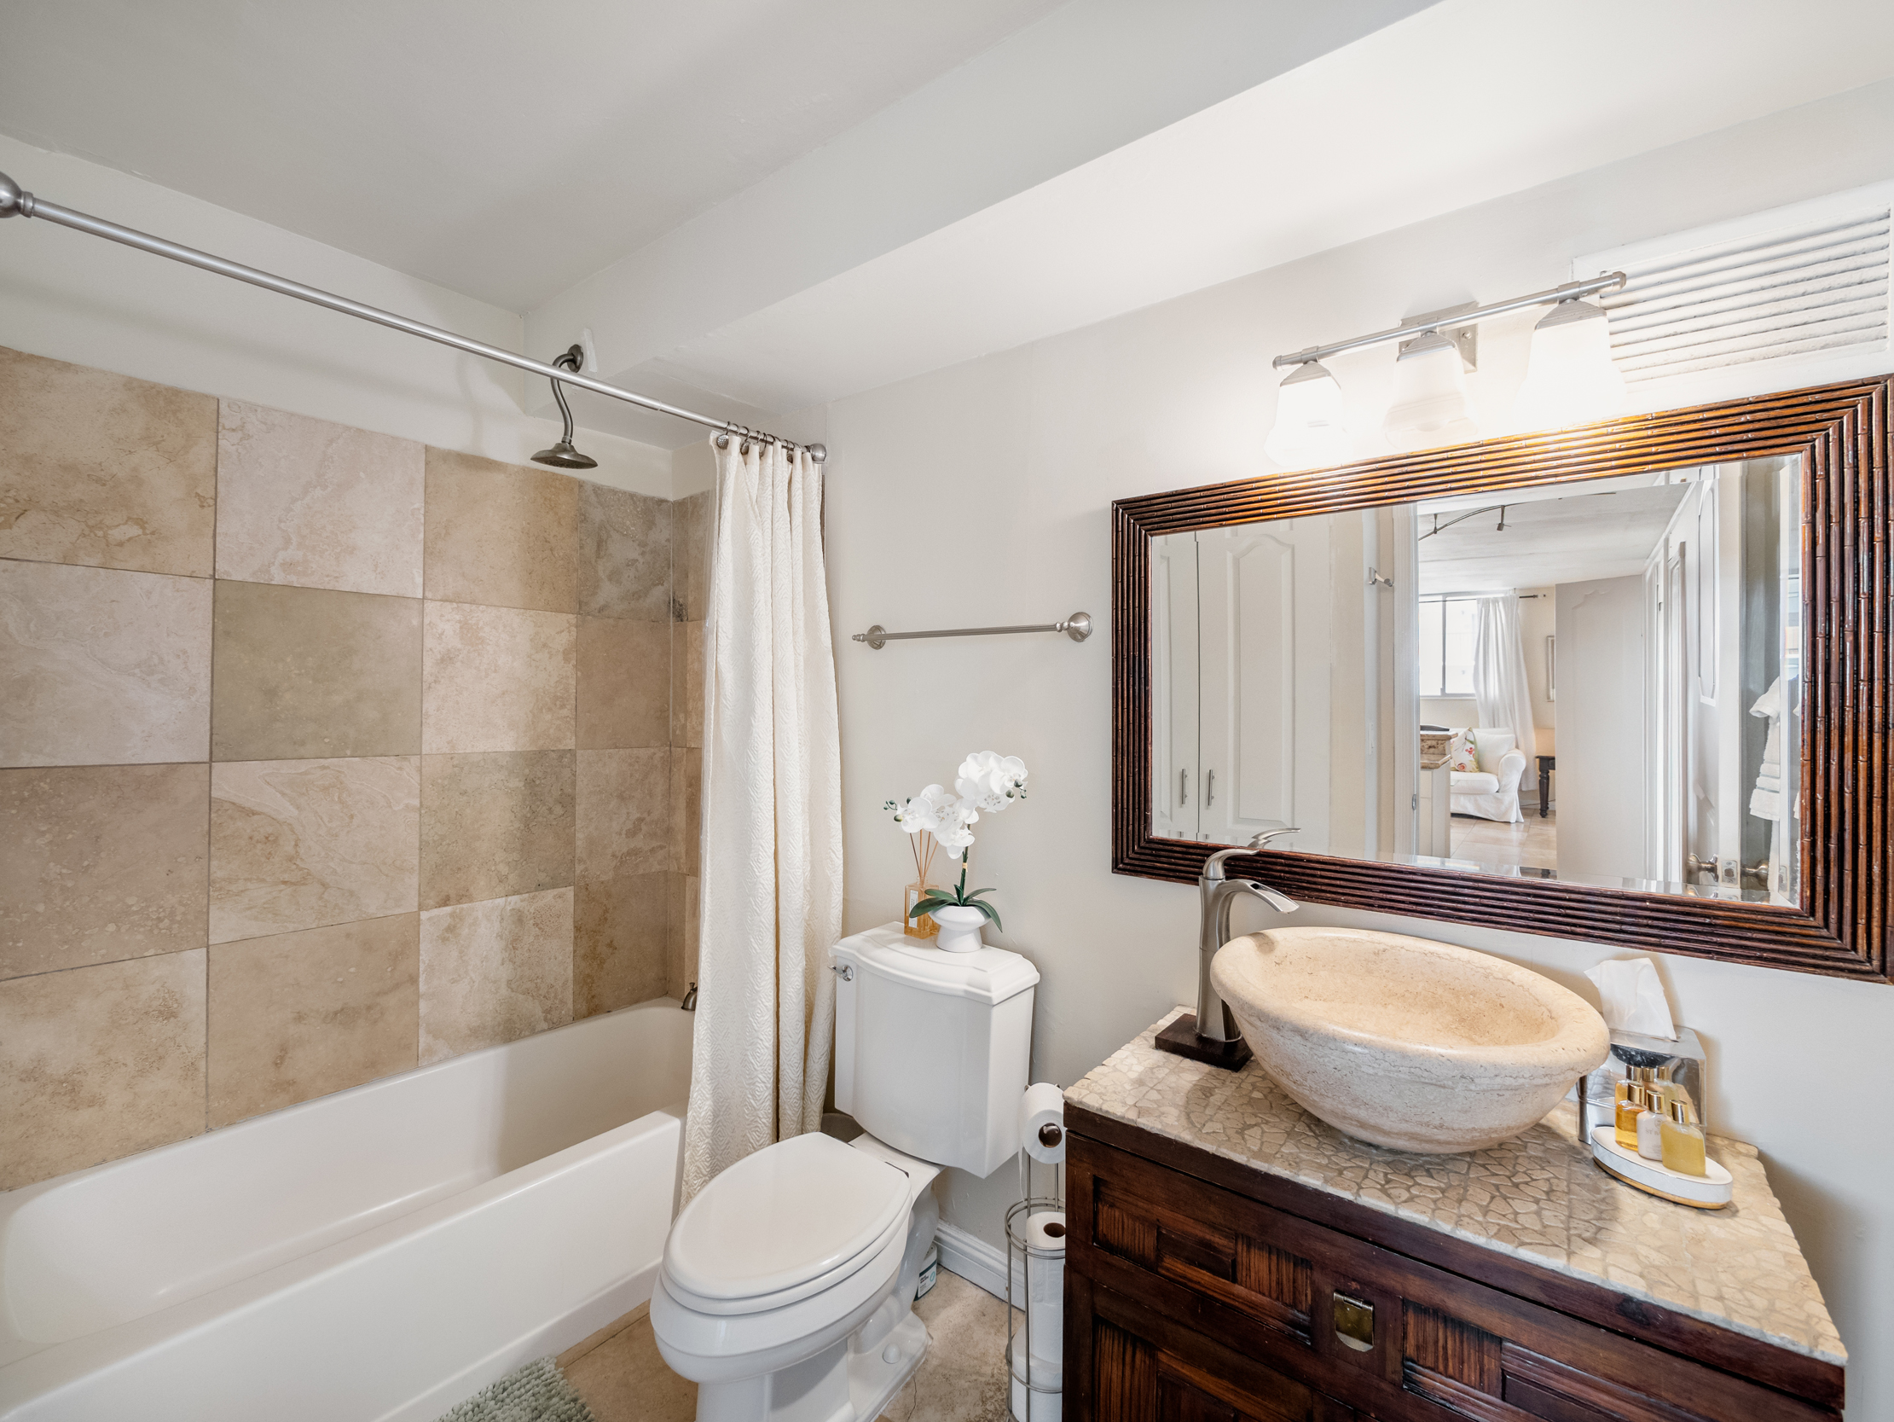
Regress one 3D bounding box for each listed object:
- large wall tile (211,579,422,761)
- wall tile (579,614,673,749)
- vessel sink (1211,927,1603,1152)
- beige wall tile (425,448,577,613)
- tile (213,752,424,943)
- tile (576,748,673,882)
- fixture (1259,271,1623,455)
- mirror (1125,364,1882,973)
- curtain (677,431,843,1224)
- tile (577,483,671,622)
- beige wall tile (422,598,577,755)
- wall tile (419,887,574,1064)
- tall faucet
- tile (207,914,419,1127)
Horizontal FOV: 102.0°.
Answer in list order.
[{"bbox_3d":[-1.511,-0.087,1.863,0.015,0.408,0.402,0,0,40],"label":"large wall tile"},{"bbox_3d":[-1.042,-0.085,2.478,0.012,0.407,0.309,0,0,41],"label":"wall tile"},{"bbox_3d":[0.646,0.500,1.126,0.476,0.199,0.468,0,0,35],"label":"vessel sink"},{"bbox_3d":[-1.249,-0.495,2.172,0.012,0.401,0.396,0,0,42],"label":"beige wall tile"},{"bbox_3d":[-1.522,0.323,1.872,0.012,0.414,0.402,0,0,42],"label":"tile"},{"bbox_3d":[-1.028,0.325,2.438,0.015,0.408,0.301,0,0,40],"label":"tile"},{"bbox_3d":[0.789,-0.561,1.253,0.485,0.220,0.150,0,0,35],"label":"fixture"},{"bbox_3d":[0.797,-0.046,1.312,1.070,0.787,0.040,0,0,35],"label":"mirror"},{"bbox_3d":[-0.468,0.221,1.928,0.150,1.822,0.420,0,0,42],"label":"curtain"},{"bbox_3d":[-1.017,-0.492,2.433,0.012,0.401,0.302,0,0,42],"label":"tile"},{"bbox_3d":[-1.275,-0.088,2.208,0.012,0.407,0.399,0,0,41],"label":"beige wall tile"},{"bbox_3d":[-1.282,0.745,2.206,0.012,0.411,0.399,0,0,41],"label":"wall tile"},{"bbox_3d":[0.518,0.412,1.327,0.060,0.340,0.185,1,0,-23],"label":"tall faucet"},{"bbox_3d":[-1.526,0.734,1.871,0.012,0.408,0.402,0,0,42],"label":"tile"}]

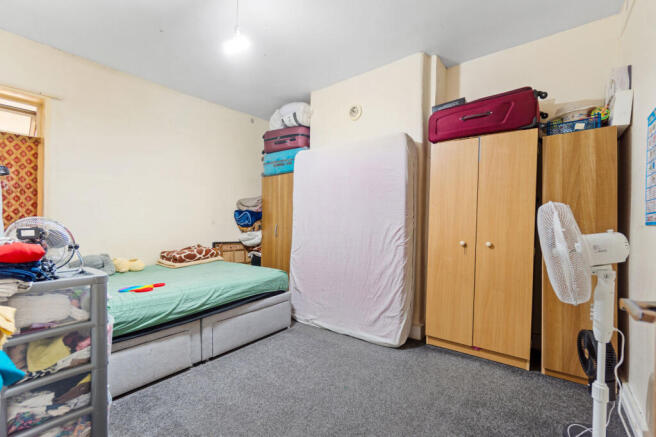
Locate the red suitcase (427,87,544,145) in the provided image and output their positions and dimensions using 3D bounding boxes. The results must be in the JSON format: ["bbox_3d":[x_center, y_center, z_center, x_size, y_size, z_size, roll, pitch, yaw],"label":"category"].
[{"bbox_3d":[1.379,-0.815,2.412,0.820,0.280,0.480,0,0,35],"label":"red suitcase"}]

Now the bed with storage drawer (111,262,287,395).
[{"bbox_3d":[-1.528,0.860,2.575,1.370,0.580,1.930,0,0,40],"label":"bed with storage drawer"}]

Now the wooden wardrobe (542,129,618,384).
[{"bbox_3d":[1.886,0.270,2.110,0.395,1.757,0.500,0,0,35],"label":"wooden wardrobe"}]

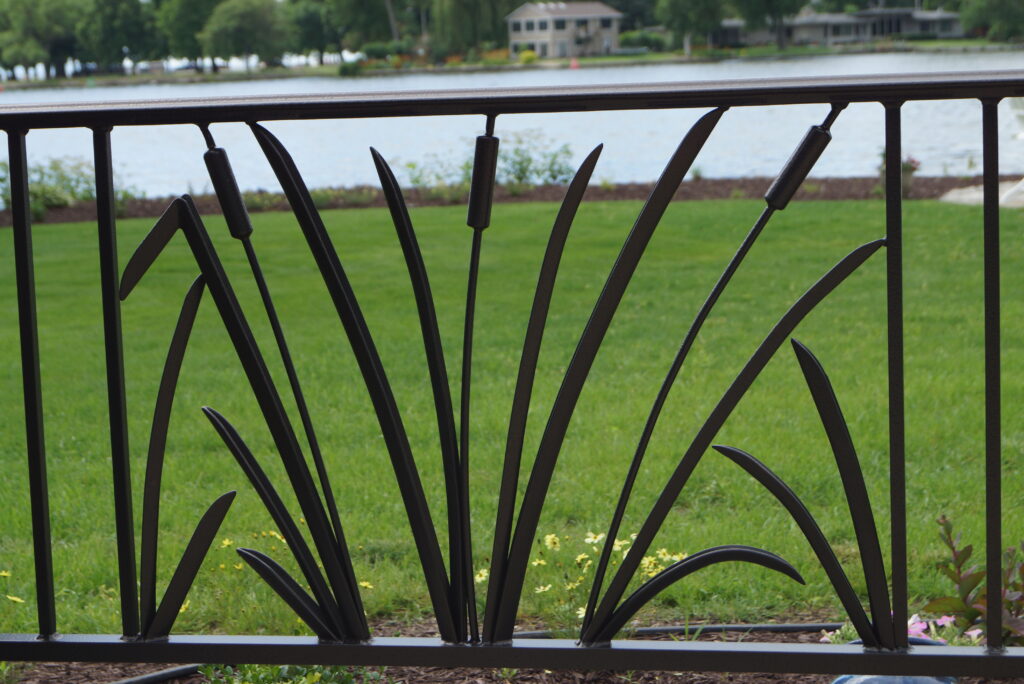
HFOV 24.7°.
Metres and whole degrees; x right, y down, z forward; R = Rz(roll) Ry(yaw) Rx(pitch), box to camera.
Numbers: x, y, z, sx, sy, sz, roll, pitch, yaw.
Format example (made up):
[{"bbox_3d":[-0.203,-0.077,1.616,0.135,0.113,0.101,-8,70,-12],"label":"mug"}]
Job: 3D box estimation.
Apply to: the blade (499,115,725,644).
[{"bbox_3d":[0.123,0.053,3.045,0.327,0.700,0.027,-1,8,11],"label":"blade"}]

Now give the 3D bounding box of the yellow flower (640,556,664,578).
[{"bbox_3d":[0.228,0.365,3.780,0.038,0.034,0.033,-1,8,11],"label":"yellow flower"}]

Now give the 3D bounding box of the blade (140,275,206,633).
[{"bbox_3d":[-0.460,0.157,3.172,0.121,0.495,0.024,-1,8,11],"label":"blade"}]

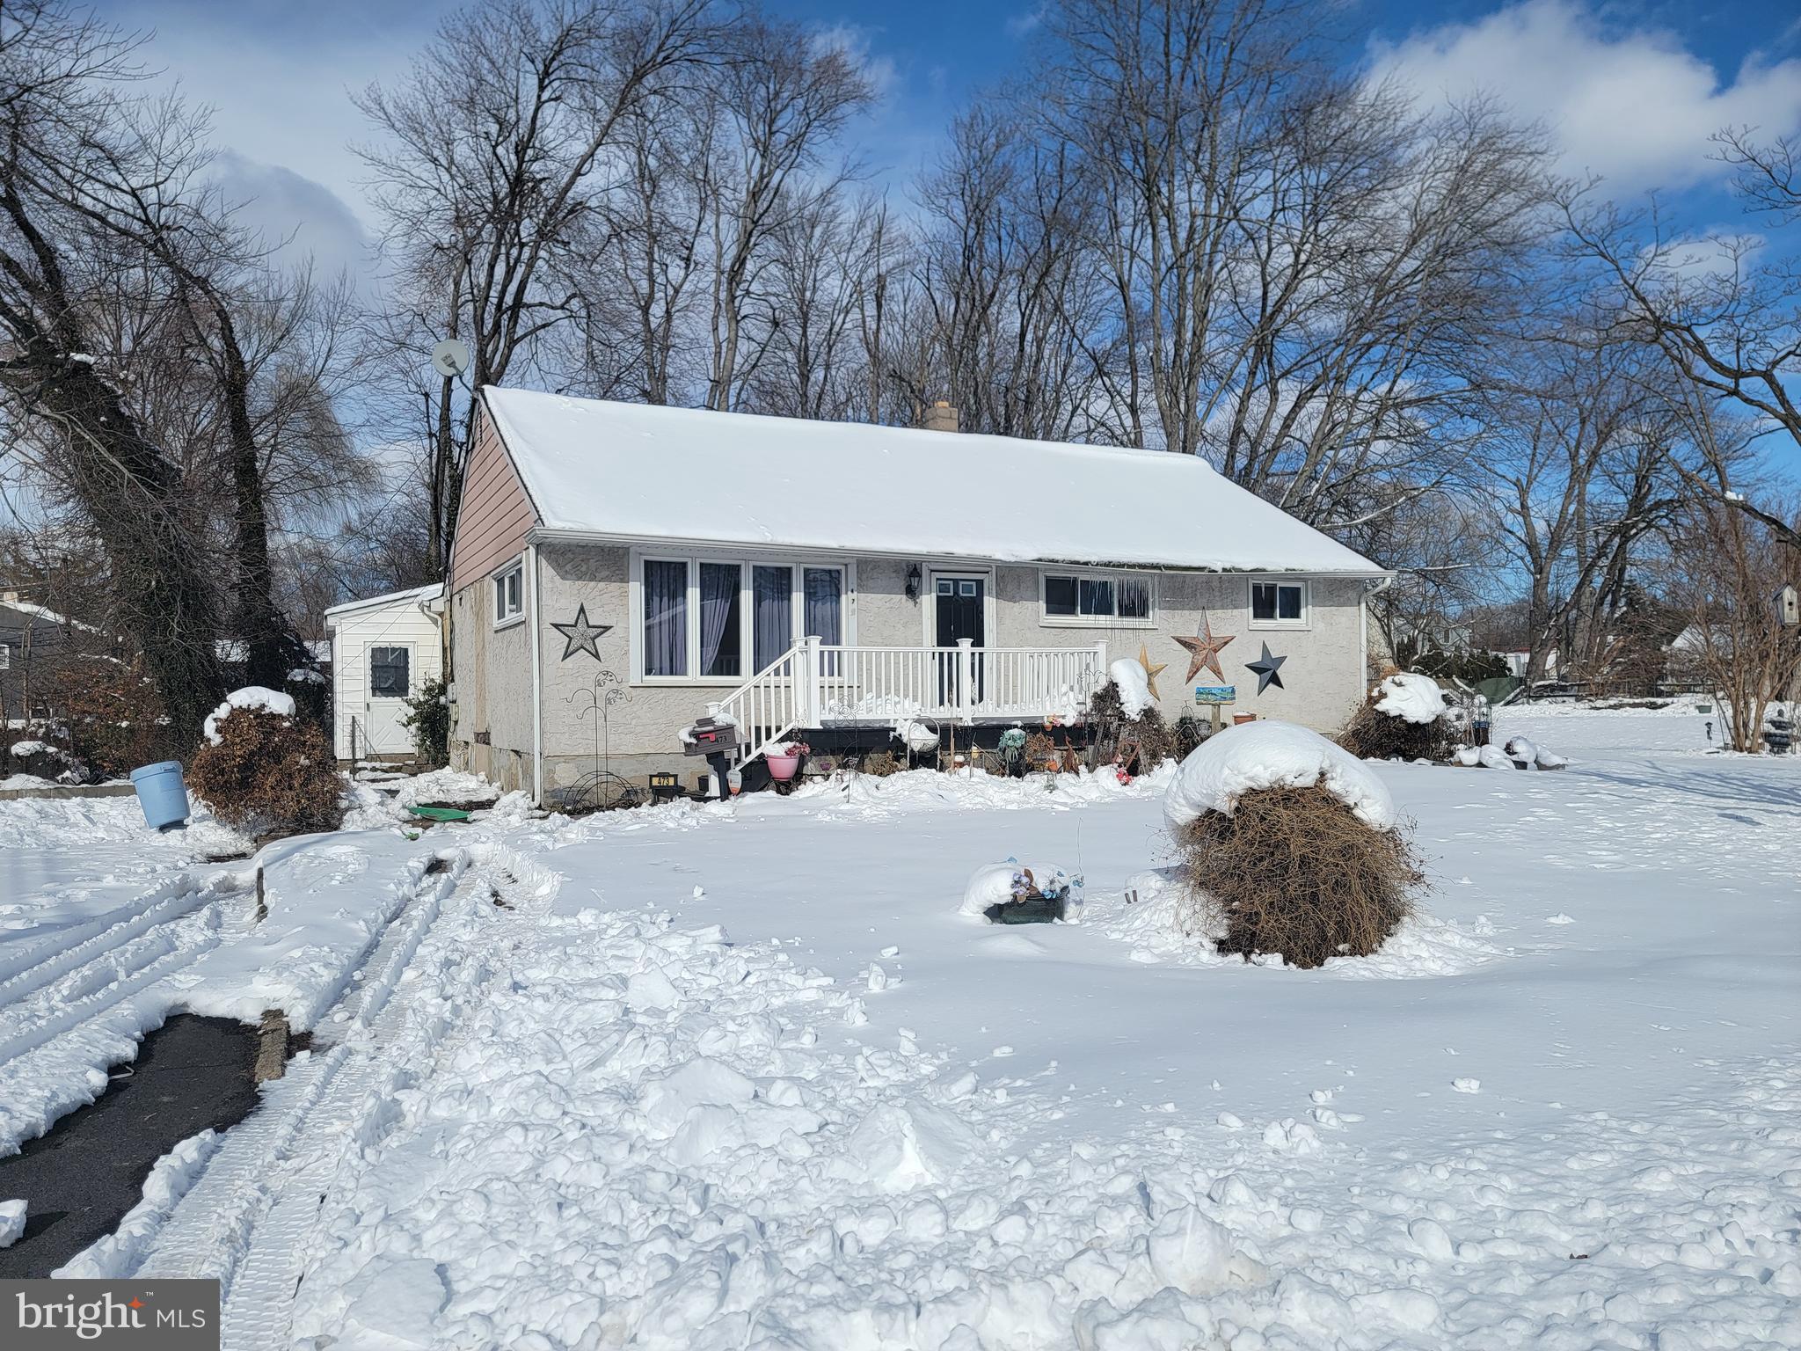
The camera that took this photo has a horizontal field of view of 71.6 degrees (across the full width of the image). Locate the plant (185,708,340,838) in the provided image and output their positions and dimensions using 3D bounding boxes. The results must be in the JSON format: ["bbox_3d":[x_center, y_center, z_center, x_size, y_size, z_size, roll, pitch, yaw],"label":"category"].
[{"bbox_3d":[-6.660,1.000,13.100,1.620,1.360,1.500,-1,-1,0],"label":"plant"}]

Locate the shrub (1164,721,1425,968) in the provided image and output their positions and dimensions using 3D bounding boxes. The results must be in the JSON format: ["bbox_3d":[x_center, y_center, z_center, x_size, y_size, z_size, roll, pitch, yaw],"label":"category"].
[{"bbox_3d":[2.210,0.890,7.000,1.450,1.280,1.380,-1,-1,0],"label":"shrub"}]

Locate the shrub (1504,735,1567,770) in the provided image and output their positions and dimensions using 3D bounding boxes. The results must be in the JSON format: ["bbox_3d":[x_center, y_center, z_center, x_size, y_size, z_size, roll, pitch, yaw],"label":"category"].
[{"bbox_3d":[9.910,1.200,19.500,1.000,0.550,0.850,-1,-1,0],"label":"shrub"}]

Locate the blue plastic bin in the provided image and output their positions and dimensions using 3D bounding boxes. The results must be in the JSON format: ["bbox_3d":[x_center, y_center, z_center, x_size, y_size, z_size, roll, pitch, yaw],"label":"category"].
[{"bbox_3d":[-7.887,1.297,13.300,0.550,0.700,0.550,-13,2,0],"label":"blue plastic bin"}]

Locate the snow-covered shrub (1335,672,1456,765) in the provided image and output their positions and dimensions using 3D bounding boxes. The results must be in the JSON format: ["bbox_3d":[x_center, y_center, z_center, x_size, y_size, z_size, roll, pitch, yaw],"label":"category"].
[{"bbox_3d":[8.530,0.710,21.500,1.950,1.500,1.800,-1,-1,0],"label":"snow-covered shrub"}]

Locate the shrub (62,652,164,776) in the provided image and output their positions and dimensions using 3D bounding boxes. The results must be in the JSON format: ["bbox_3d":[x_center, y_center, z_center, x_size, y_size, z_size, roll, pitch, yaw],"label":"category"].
[{"bbox_3d":[-12.600,0.640,20.000,1.650,2.000,1.600,-1,-1,0],"label":"shrub"}]

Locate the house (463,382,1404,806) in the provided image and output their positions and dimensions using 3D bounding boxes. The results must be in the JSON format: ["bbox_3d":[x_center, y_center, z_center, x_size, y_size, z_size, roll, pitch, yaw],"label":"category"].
[{"bbox_3d":[0.133,-1.559,22.732,14.812,6.666,9.875,0,-1,-27],"label":"house"}]

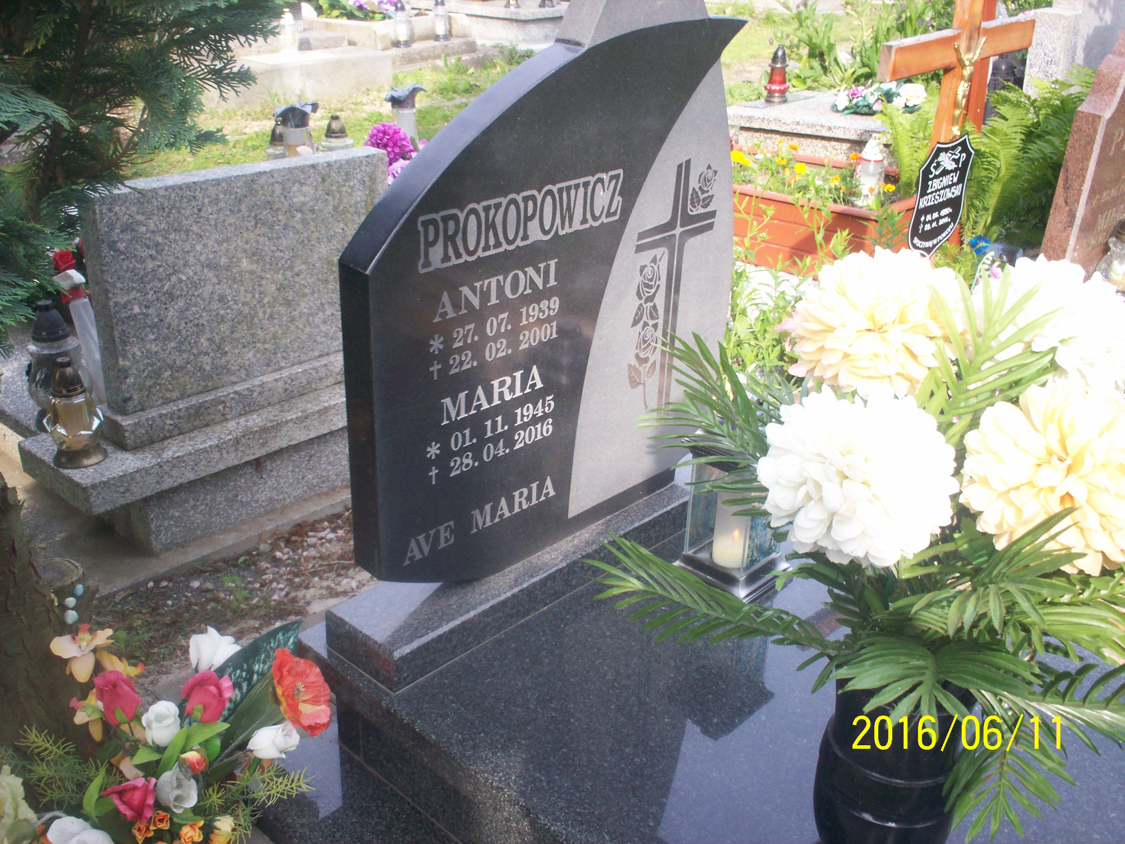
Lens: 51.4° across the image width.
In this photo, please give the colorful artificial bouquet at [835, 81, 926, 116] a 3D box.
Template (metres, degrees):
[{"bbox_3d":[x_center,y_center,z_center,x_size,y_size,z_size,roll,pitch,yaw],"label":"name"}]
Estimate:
[{"bbox_3d":[1.500,-1.539,5.537,0.424,0.115,0.240,6,26,8],"label":"colorful artificial bouquet"}]

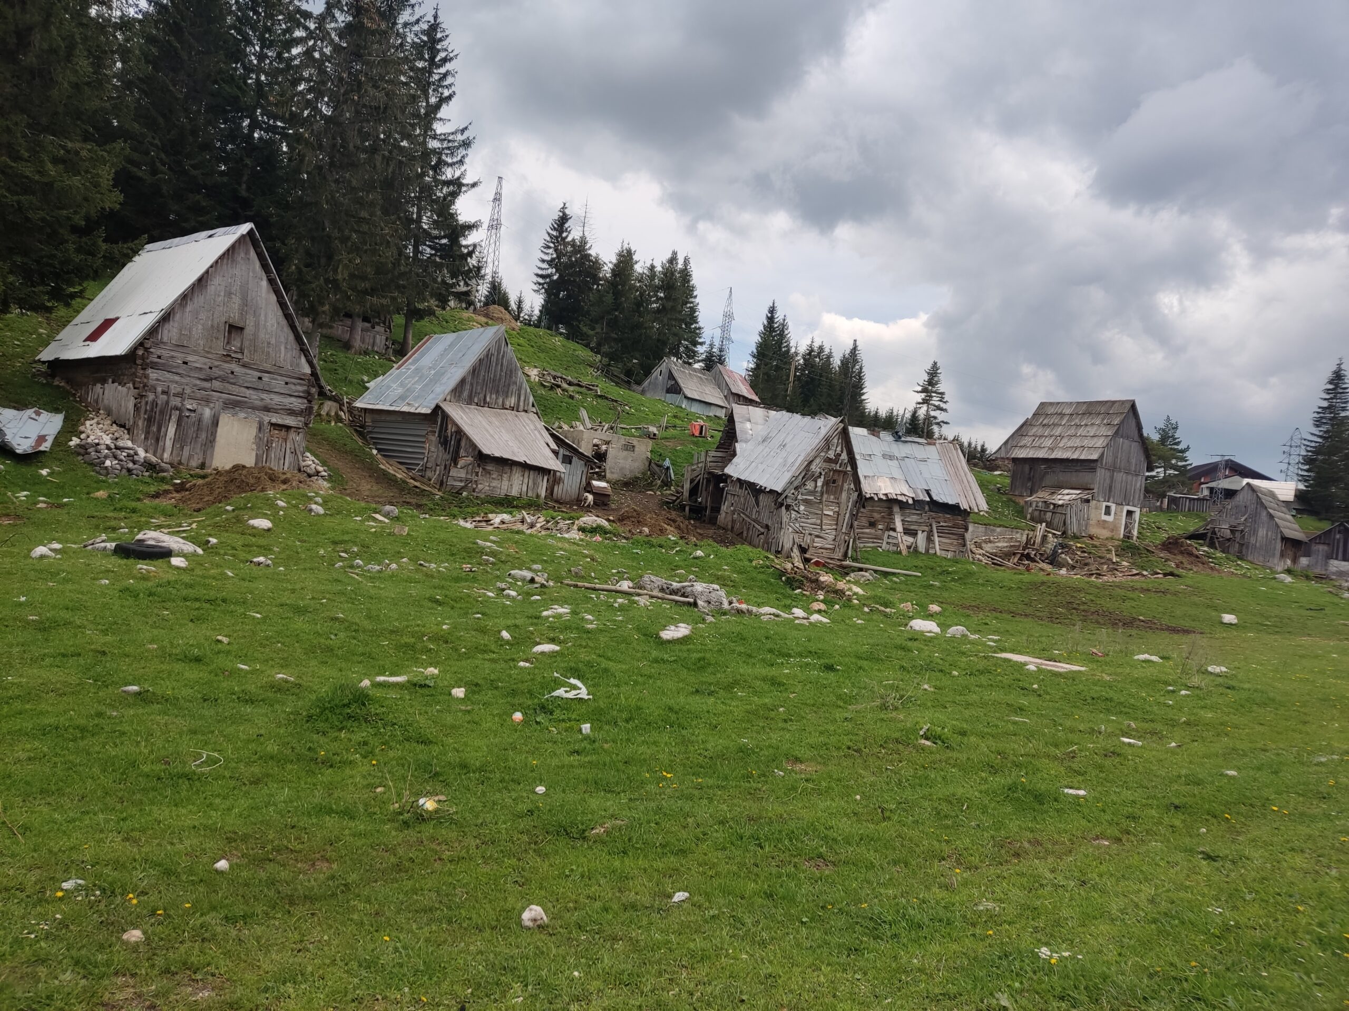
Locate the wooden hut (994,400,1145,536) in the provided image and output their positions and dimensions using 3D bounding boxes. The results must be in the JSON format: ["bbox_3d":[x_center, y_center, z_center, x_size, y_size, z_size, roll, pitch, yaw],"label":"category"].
[{"bbox_3d":[23.322,-2.270,56.873,4.799,7.642,6.625,7,0,-31],"label":"wooden hut"}]

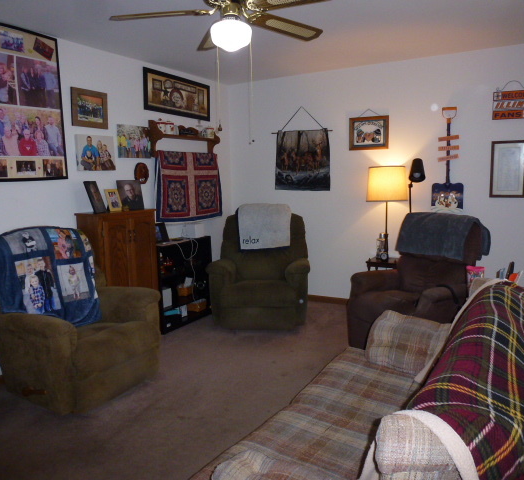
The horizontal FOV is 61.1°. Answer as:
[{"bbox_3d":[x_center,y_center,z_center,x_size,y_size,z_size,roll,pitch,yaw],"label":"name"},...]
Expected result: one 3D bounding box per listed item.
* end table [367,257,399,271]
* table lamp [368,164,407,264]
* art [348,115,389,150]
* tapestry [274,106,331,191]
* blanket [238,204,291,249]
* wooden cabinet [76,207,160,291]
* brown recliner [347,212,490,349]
[{"bbox_3d":[1.208,0.476,4.345,0.310,0.582,0.290,4,10,30],"label":"end table"},{"bbox_3d":[1.130,-0.234,4.043,0.372,0.854,0.372,4,10,31],"label":"table lamp"},{"bbox_3d":[1.058,-1.049,4.377,0.395,0.315,0.030,4,10,30],"label":"art"},{"bbox_3d":[0.434,-0.972,4.761,0.657,0.874,0.030,4,10,30],"label":"tapestry"},{"bbox_3d":[0.026,-0.129,4.593,0.550,0.470,0.340,-1,9,0],"label":"blanket"},{"bbox_3d":[-1.180,0.322,3.727,0.308,1.122,0.566,4,10,31],"label":"wooden cabinet"},{"bbox_3d":[1.268,0.362,3.484,0.844,1.043,0.814,-9,11,-43],"label":"brown recliner"}]

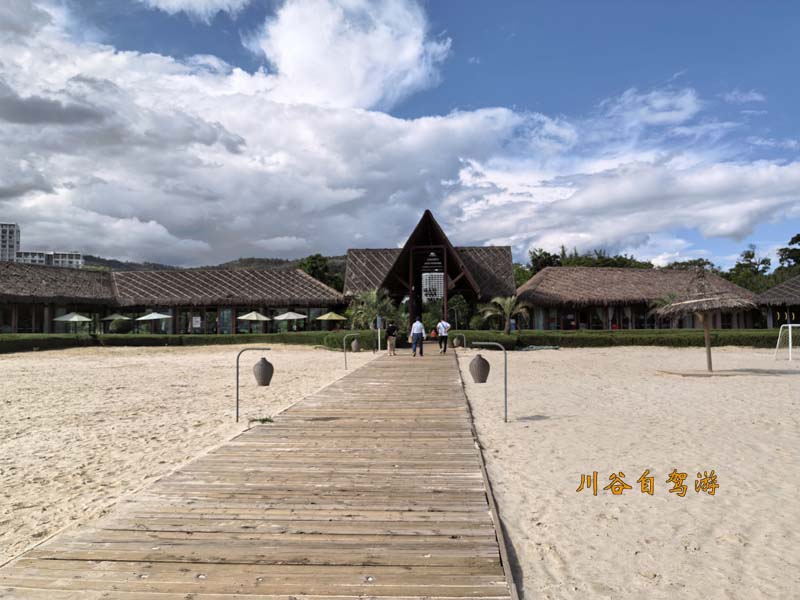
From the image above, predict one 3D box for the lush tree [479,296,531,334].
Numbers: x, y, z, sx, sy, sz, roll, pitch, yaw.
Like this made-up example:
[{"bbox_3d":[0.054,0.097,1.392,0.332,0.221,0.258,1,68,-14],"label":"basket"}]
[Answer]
[{"bbox_3d":[6.397,1.240,38.200,3.100,3.100,3.100,-1,-2,4],"label":"lush tree"}]

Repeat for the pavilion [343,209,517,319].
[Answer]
[{"bbox_3d":[2.283,-1.399,47.800,13.200,9.100,11.000,-1,-2,4],"label":"pavilion"}]

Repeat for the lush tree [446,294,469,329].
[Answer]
[{"bbox_3d":[4.423,1.338,48.000,2.300,3.600,2.300,-1,-2,4],"label":"lush tree"}]

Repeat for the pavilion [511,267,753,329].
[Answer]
[{"bbox_3d":[19.934,0.267,53.500,18.000,5.800,8.500,-1,-2,0],"label":"pavilion"}]

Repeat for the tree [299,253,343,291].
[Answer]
[{"bbox_3d":[-9.173,-0.721,72.000,5.800,9.600,5.800,-1,-2,4],"label":"tree"}]

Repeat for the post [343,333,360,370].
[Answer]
[{"bbox_3d":[-1.545,1.668,20.000,0.560,1.180,0.300,-1,-2,4],"label":"post"}]

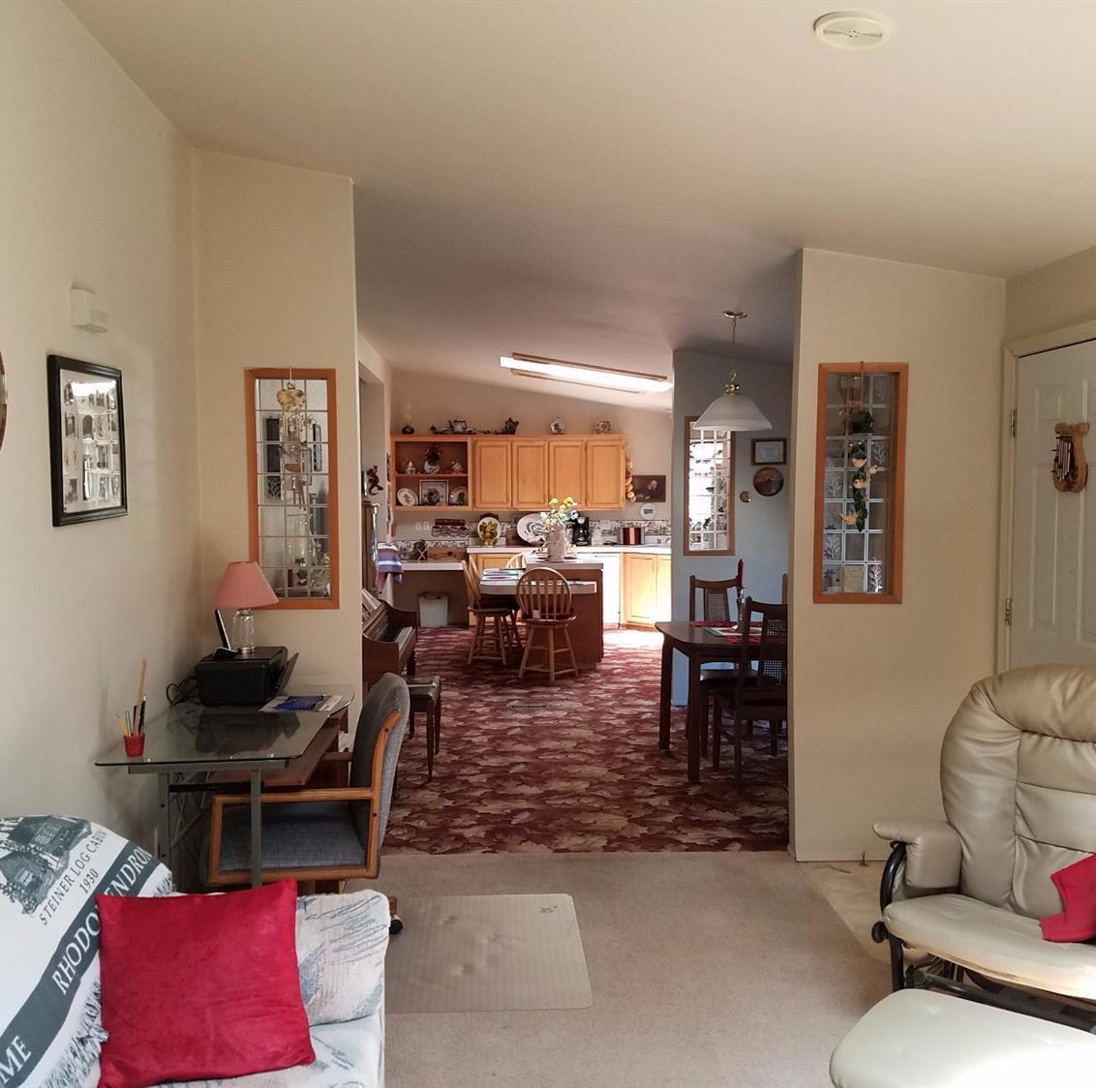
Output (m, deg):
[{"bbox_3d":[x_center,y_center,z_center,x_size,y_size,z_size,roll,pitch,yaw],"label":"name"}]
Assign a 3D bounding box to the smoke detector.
[{"bbox_3d":[0.665,-1.124,2.386,0.153,0.036,0.153,8,3,-3],"label":"smoke detector"}]

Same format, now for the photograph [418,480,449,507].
[{"bbox_3d":[-1.214,-0.538,11.644,0.304,0.288,0.025,-1,-3,-2],"label":"photograph"}]

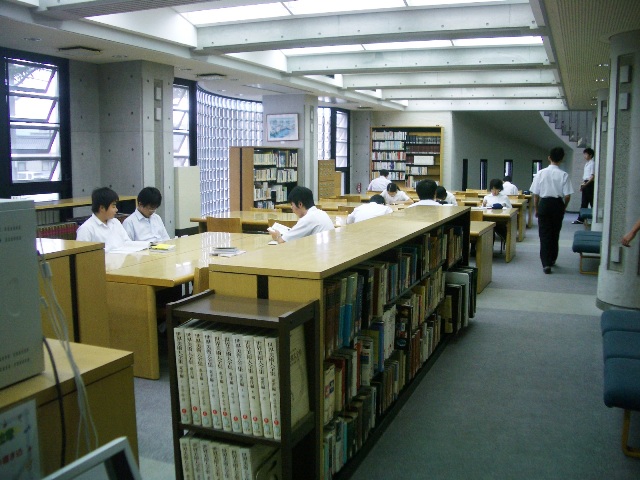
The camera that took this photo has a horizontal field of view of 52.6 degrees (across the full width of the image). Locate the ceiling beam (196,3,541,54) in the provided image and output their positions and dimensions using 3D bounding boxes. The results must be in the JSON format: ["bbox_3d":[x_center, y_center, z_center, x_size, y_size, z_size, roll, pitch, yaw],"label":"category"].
[{"bbox_3d":[0.401,-2.135,6.556,3.603,0.247,0.493,3,8,22],"label":"ceiling beam"}]

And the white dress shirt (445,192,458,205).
[{"bbox_3d":[2.163,-0.600,11.061,0.474,0.493,0.395,6,10,38],"label":"white dress shirt"}]

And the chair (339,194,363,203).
[{"bbox_3d":[0.620,-0.456,12.124,0.450,0.760,0.500,3,8,22],"label":"chair"}]

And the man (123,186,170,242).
[{"bbox_3d":[-1.688,0.094,6.473,0.700,1.250,0.480,5,9,32],"label":"man"}]

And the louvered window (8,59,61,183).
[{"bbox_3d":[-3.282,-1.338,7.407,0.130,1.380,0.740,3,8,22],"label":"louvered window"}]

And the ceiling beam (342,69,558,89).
[{"bbox_3d":[2.337,-2.958,11.962,4.020,0.260,0.380,3,8,22],"label":"ceiling beam"}]

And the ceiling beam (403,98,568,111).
[{"bbox_3d":[4.458,-3.661,17.504,4.150,0.310,0.350,3,8,22],"label":"ceiling beam"}]

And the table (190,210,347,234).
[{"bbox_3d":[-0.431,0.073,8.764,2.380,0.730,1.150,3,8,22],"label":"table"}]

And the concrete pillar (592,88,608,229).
[{"bbox_3d":[5.356,-1.296,11.625,0.750,2.800,0.750,3,8,22],"label":"concrete pillar"}]

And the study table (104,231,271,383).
[{"bbox_3d":[-1.076,0.438,5.622,1.244,0.706,2.418,3,8,22],"label":"study table"}]

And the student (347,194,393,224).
[{"bbox_3d":[0.568,0.031,7.364,0.533,1.086,0.809,4,8,25],"label":"student"}]

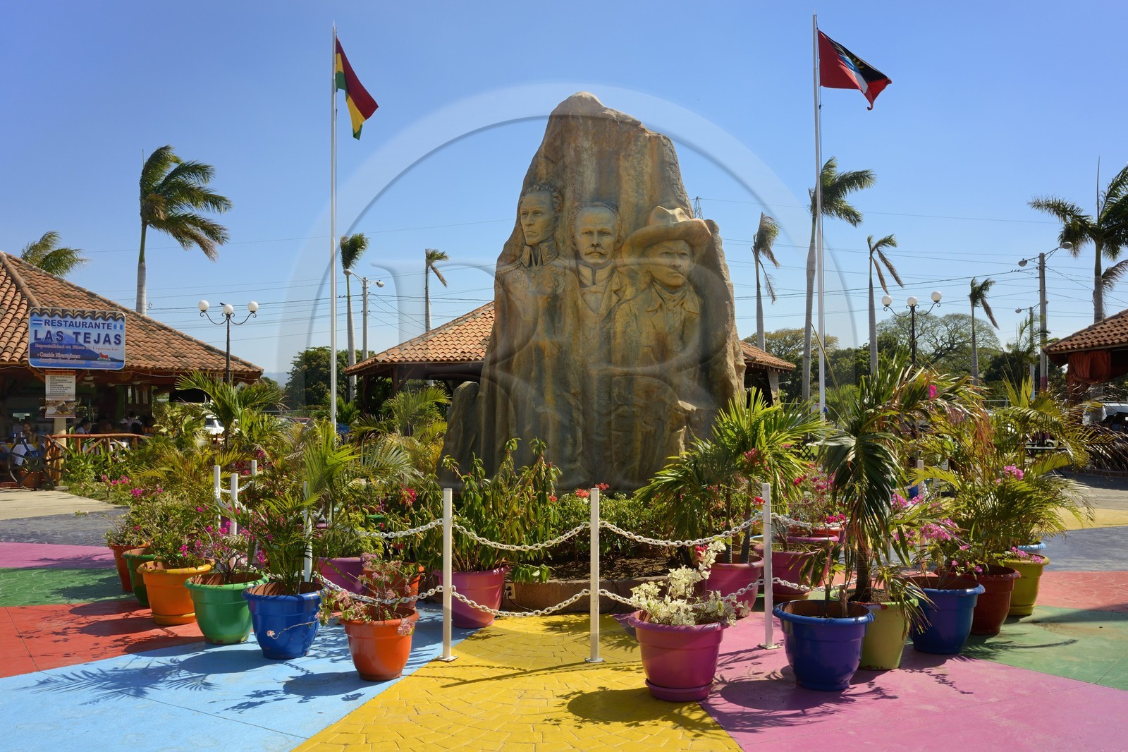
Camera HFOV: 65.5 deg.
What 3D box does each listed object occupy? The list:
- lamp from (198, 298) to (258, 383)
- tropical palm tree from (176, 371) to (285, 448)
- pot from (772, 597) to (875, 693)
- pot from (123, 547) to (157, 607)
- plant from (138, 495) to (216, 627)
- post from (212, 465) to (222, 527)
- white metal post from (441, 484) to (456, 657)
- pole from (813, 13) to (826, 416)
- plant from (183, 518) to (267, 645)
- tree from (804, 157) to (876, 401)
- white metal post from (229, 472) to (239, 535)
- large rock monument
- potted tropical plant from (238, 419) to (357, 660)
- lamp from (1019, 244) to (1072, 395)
[{"bbox_3d":[-7.097,0.330,18.502,1.270,3.880,0.250,1,-3,-25],"label":"lamp"},{"bbox_3d":[-3.803,0.888,10.000,1.220,1.895,1.150,0,-2,0],"label":"tropical palm tree"},{"bbox_3d":[1.414,1.468,4.767,0.526,0.385,0.526,0,-2,0],"label":"pot"},{"bbox_3d":[-3.244,1.601,6.927,0.480,0.380,0.480,0,-2,0],"label":"pot"},{"bbox_3d":[-2.802,1.315,6.321,0.560,0.870,0.550,0,-2,0],"label":"plant"},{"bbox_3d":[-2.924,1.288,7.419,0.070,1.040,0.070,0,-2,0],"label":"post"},{"bbox_3d":[-0.723,1.231,5.465,0.100,1.050,0.100,-1,-2,14],"label":"white metal post"},{"bbox_3d":[3.898,-1.750,13.400,0.090,7.557,0.090,0,-2,0],"label":"pole"},{"bbox_3d":[-2.232,1.335,5.790,0.550,0.780,0.540,0,-2,0],"label":"plant"},{"bbox_3d":[11.894,-3.278,38.000,3.200,12.366,2.600,0,-2,0],"label":"tree"},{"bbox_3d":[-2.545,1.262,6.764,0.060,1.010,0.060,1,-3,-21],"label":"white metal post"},{"bbox_3d":[0.281,-0.607,8.600,2.934,4.346,1.700,0,-2,2],"label":"large rock monument"},{"bbox_3d":[-1.715,1.022,5.641,0.759,1.488,0.800,0,-2,0],"label":"potted tropical plant"},{"bbox_3d":[19.739,-1.195,36.144,0.400,7.944,3.700,0,-2,0],"label":"lamp"}]

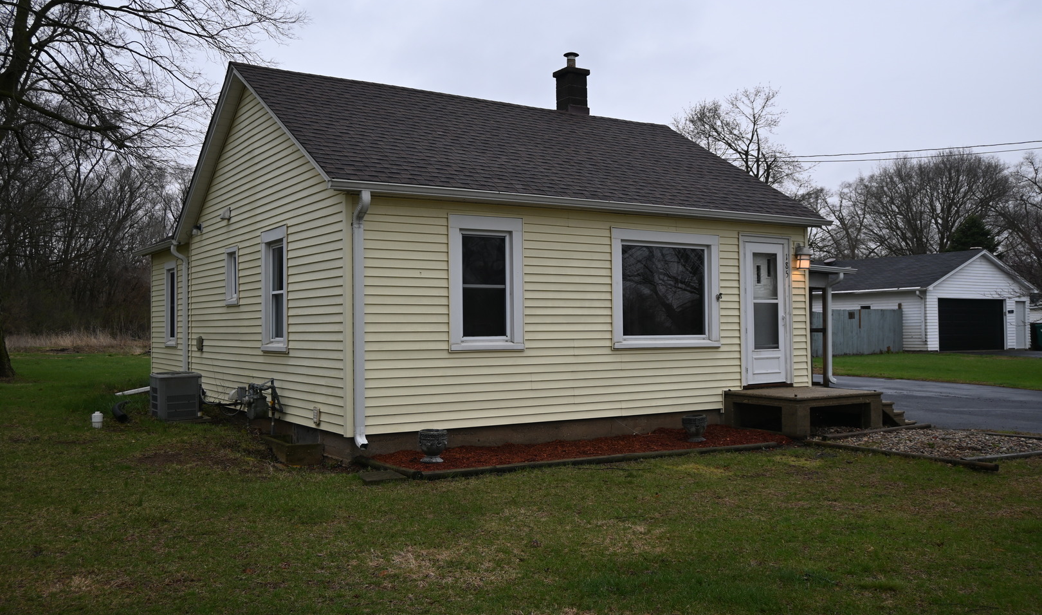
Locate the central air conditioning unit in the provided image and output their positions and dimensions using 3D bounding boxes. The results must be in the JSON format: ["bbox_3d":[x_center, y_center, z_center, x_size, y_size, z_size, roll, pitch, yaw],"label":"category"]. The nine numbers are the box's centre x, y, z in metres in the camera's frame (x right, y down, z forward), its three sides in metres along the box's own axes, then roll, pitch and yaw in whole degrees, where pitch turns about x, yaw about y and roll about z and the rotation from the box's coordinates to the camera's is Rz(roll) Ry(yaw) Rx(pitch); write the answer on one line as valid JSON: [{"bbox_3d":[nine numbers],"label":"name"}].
[{"bbox_3d":[-5.251,1.336,13.655,0.620,0.660,0.620,1,-2,-34],"label":"central air conditioning unit"}]

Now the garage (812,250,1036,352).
[{"bbox_3d":[16.485,-0.210,40.698,8.490,4.130,9.650,1,-2,-34],"label":"garage"}]

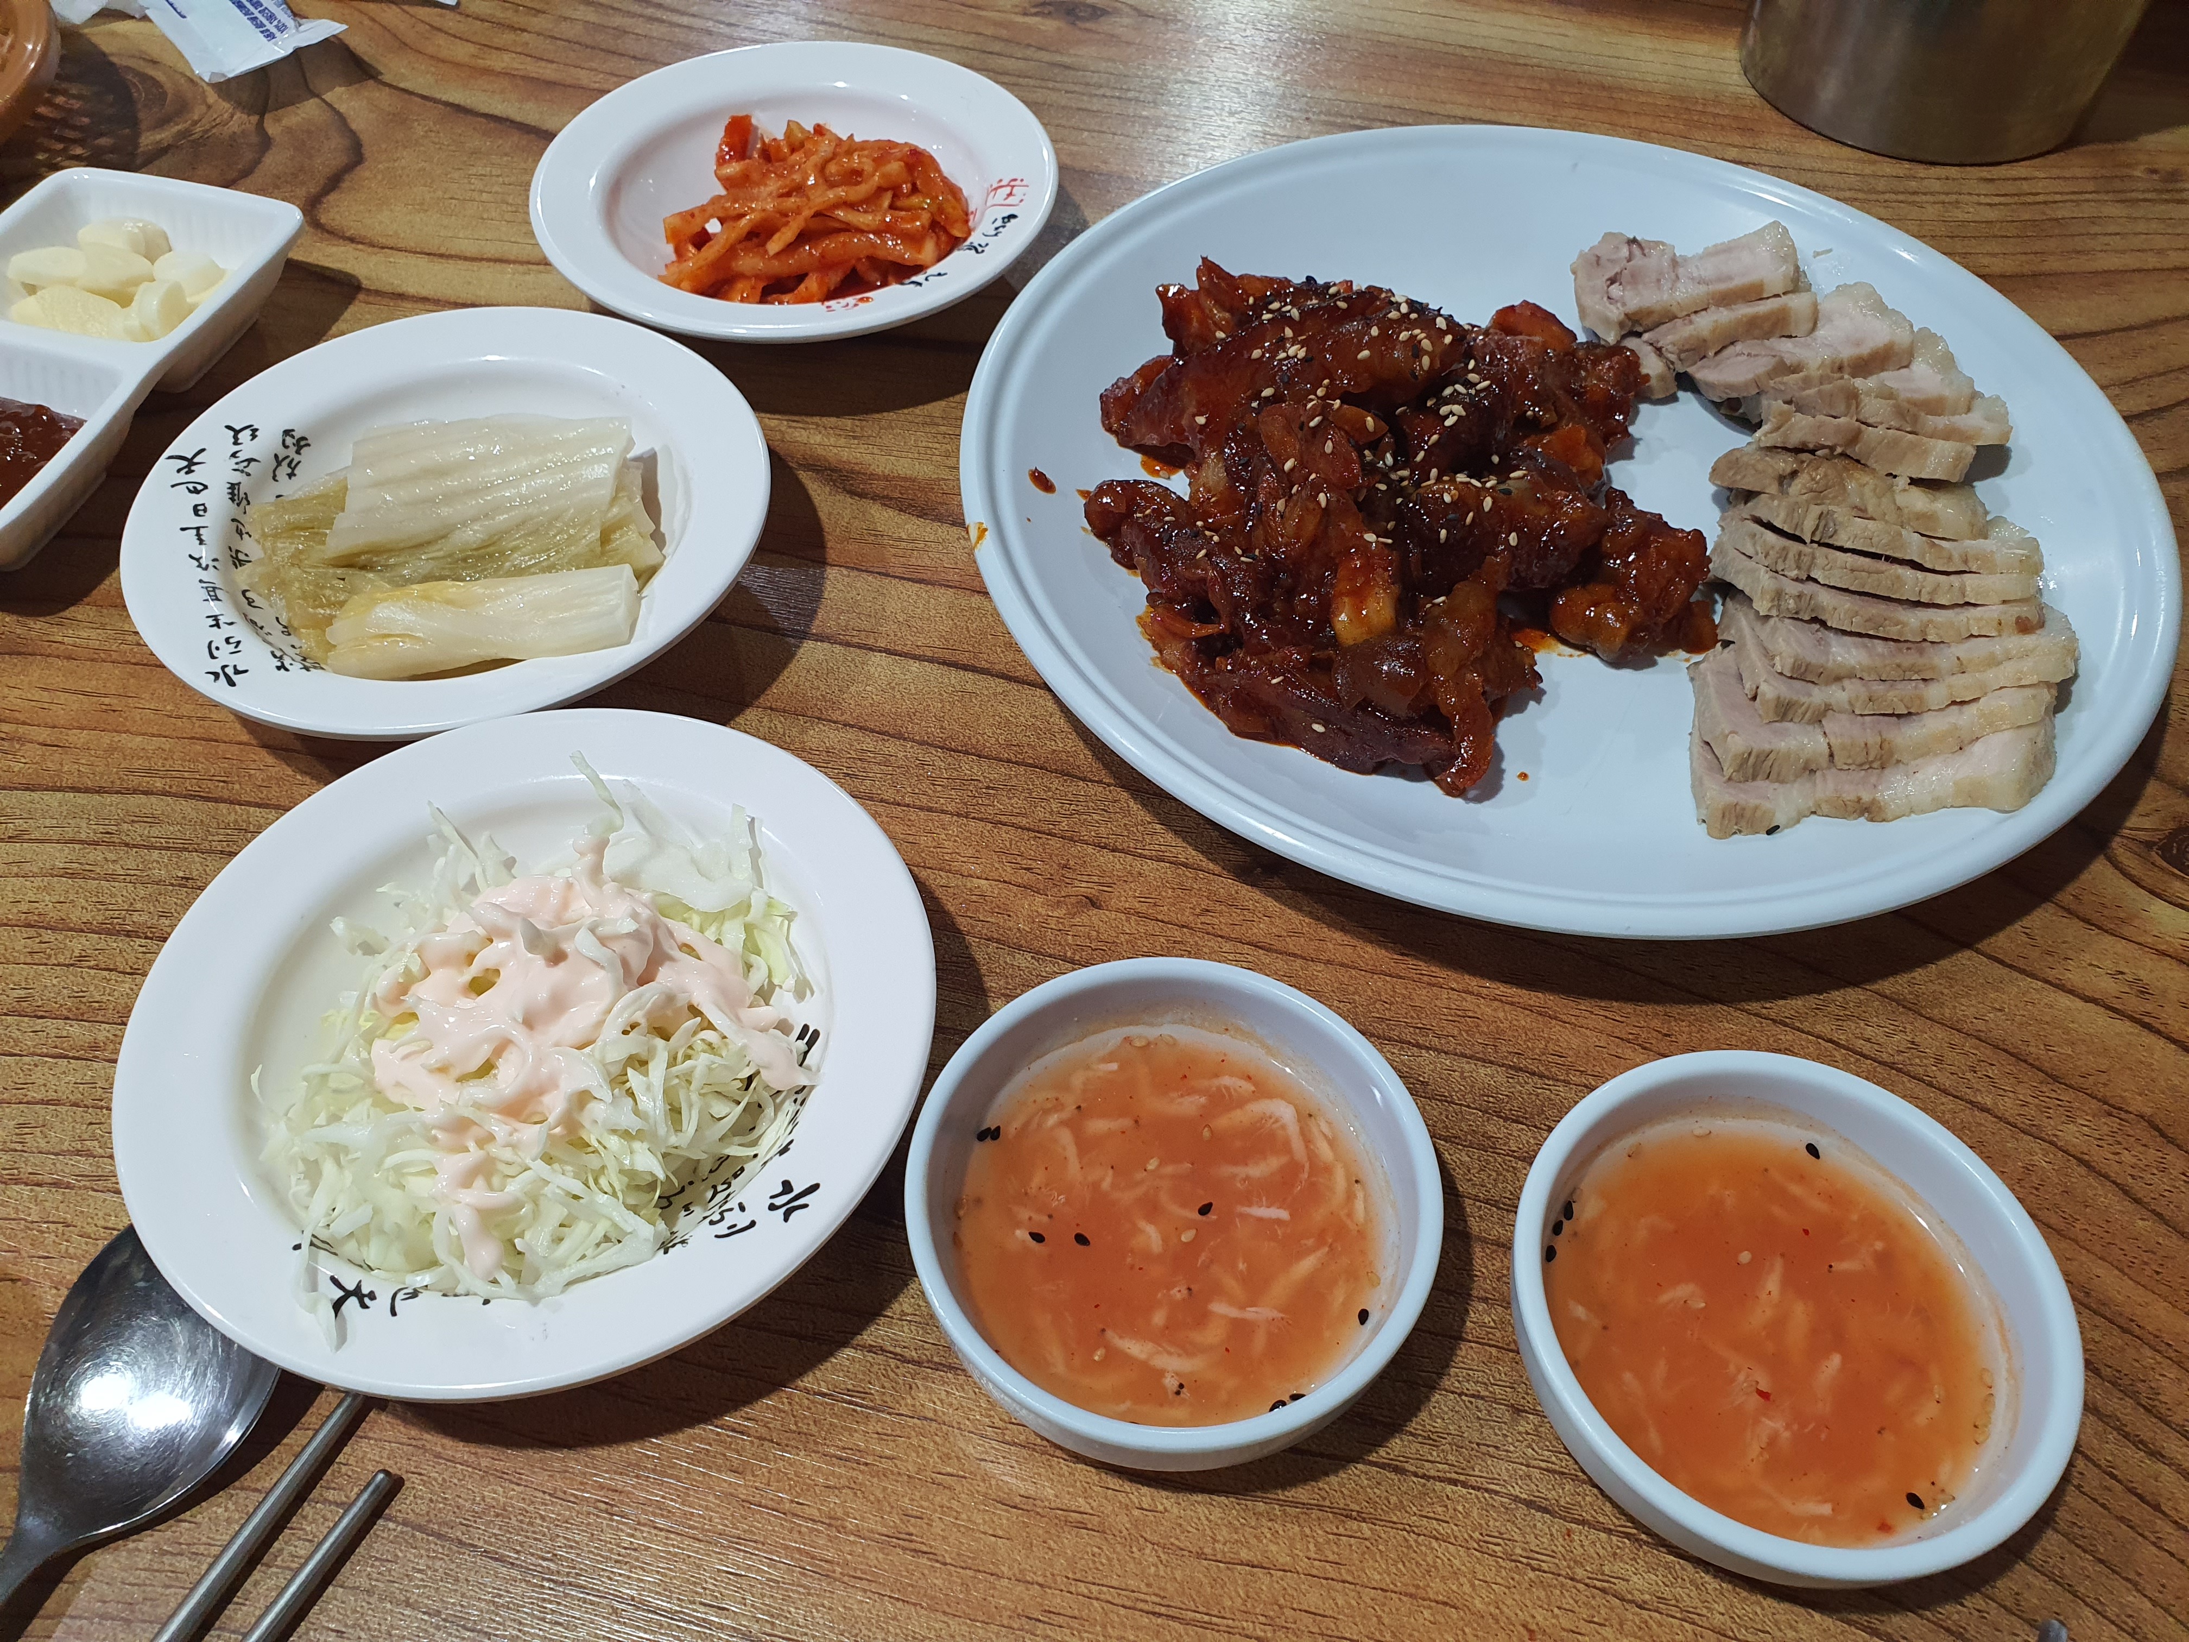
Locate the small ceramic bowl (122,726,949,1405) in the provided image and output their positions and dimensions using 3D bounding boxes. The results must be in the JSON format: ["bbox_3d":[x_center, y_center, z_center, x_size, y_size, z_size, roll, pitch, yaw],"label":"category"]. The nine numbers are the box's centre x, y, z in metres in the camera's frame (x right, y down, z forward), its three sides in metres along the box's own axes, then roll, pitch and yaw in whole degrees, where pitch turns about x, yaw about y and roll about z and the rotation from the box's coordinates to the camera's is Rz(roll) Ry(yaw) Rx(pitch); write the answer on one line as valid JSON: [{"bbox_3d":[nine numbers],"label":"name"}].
[{"bbox_3d":[-0.102,0.041,0.310,0.144,0.026,0.144,1,53,-1],"label":"small ceramic bowl"}]

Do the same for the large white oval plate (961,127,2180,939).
[{"bbox_3d":[0.110,-0.081,0.406,0.284,0.030,0.284,1,53,-1],"label":"large white oval plate"}]

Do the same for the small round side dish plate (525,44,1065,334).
[{"bbox_3d":[-0.083,-0.172,0.471,0.146,0.026,0.146,1,53,-1],"label":"small round side dish plate"}]

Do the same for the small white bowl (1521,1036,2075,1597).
[{"bbox_3d":[0.112,0.086,0.279,0.088,0.033,0.088,1,53,-1],"label":"small white bowl"}]

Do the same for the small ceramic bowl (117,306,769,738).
[{"bbox_3d":[-0.148,-0.067,0.390,0.144,0.026,0.144,1,53,-1],"label":"small ceramic bowl"}]

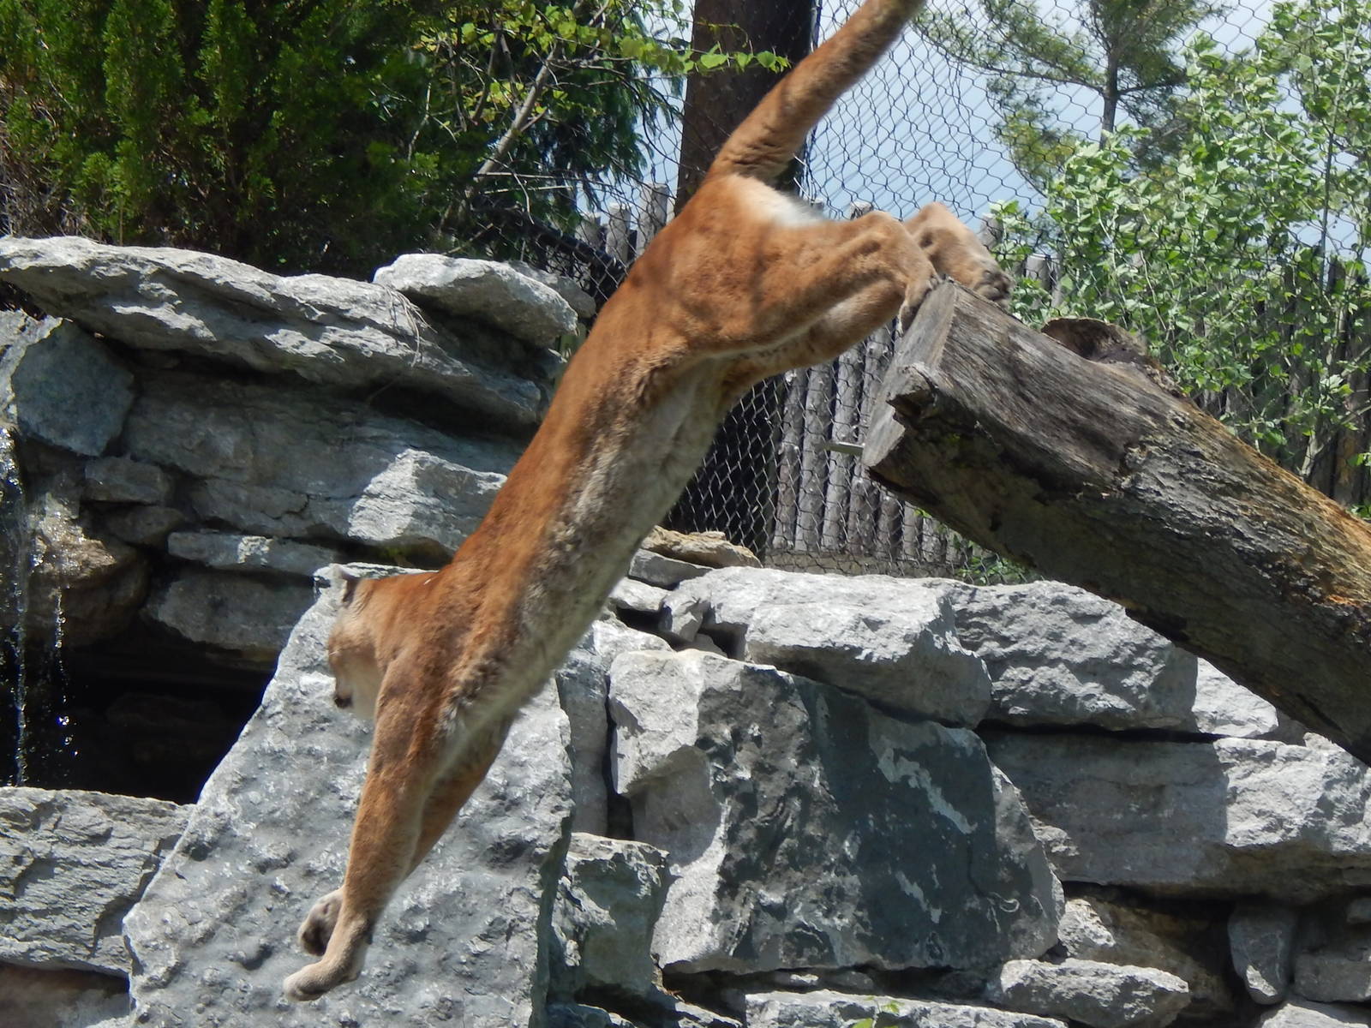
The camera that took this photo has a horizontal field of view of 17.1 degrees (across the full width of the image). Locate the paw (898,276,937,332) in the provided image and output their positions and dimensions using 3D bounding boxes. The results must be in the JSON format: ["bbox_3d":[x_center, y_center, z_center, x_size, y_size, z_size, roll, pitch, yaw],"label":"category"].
[{"bbox_3d":[0.407,-0.365,7.950,0.055,0.100,0.085,28,-6,-6],"label":"paw"}]

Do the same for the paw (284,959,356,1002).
[{"bbox_3d":[-0.626,0.801,7.800,0.120,0.062,0.085,-18,6,-12],"label":"paw"}]

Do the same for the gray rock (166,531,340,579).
[{"bbox_3d":[-0.887,0.085,9.400,0.360,0.100,0.260,0,2,-5],"label":"gray rock"}]

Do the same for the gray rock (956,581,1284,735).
[{"bbox_3d":[0.851,0.283,8.950,0.640,0.290,0.420,0,2,0],"label":"gray rock"}]

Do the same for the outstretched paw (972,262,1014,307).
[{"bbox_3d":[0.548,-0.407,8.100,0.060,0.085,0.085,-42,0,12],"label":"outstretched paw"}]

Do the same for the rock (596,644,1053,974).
[{"bbox_3d":[0.282,0.563,8.600,0.820,0.590,0.420,0,2,-8],"label":"rock"}]

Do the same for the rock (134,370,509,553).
[{"bbox_3d":[-0.744,-0.105,9.400,0.830,0.370,0.450,0,2,-10],"label":"rock"}]

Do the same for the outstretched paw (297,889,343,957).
[{"bbox_3d":[-0.629,0.709,7.900,0.065,0.120,0.090,35,-9,-6],"label":"outstretched paw"}]

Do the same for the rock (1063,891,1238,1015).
[{"bbox_3d":[0.896,0.856,8.850,0.340,0.240,0.300,0,2,0],"label":"rock"}]

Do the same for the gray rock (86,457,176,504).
[{"bbox_3d":[-1.155,-0.068,9.450,0.190,0.105,0.180,0,2,-5],"label":"gray rock"}]

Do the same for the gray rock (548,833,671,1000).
[{"bbox_3d":[-0.147,0.751,8.500,0.240,0.310,0.260,0,2,0],"label":"gray rock"}]

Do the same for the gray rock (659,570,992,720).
[{"bbox_3d":[0.264,0.252,8.750,0.620,0.280,0.450,0,2,10],"label":"gray rock"}]

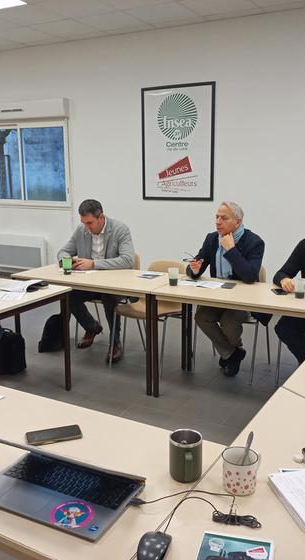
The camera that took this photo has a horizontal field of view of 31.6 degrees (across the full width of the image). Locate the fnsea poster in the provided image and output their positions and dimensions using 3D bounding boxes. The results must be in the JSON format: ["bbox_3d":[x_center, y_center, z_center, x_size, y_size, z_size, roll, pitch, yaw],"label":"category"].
[{"bbox_3d":[0.274,-1.535,6.090,0.900,1.260,0.030,5,13,27],"label":"fnsea poster"}]

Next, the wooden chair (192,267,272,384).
[{"bbox_3d":[0.623,0.290,4.118,0.480,0.800,0.520,6,14,28],"label":"wooden chair"}]

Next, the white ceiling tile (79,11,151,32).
[{"bbox_3d":[-0.442,-2.699,5.615,0.600,0.020,0.600,6,14,28],"label":"white ceiling tile"}]

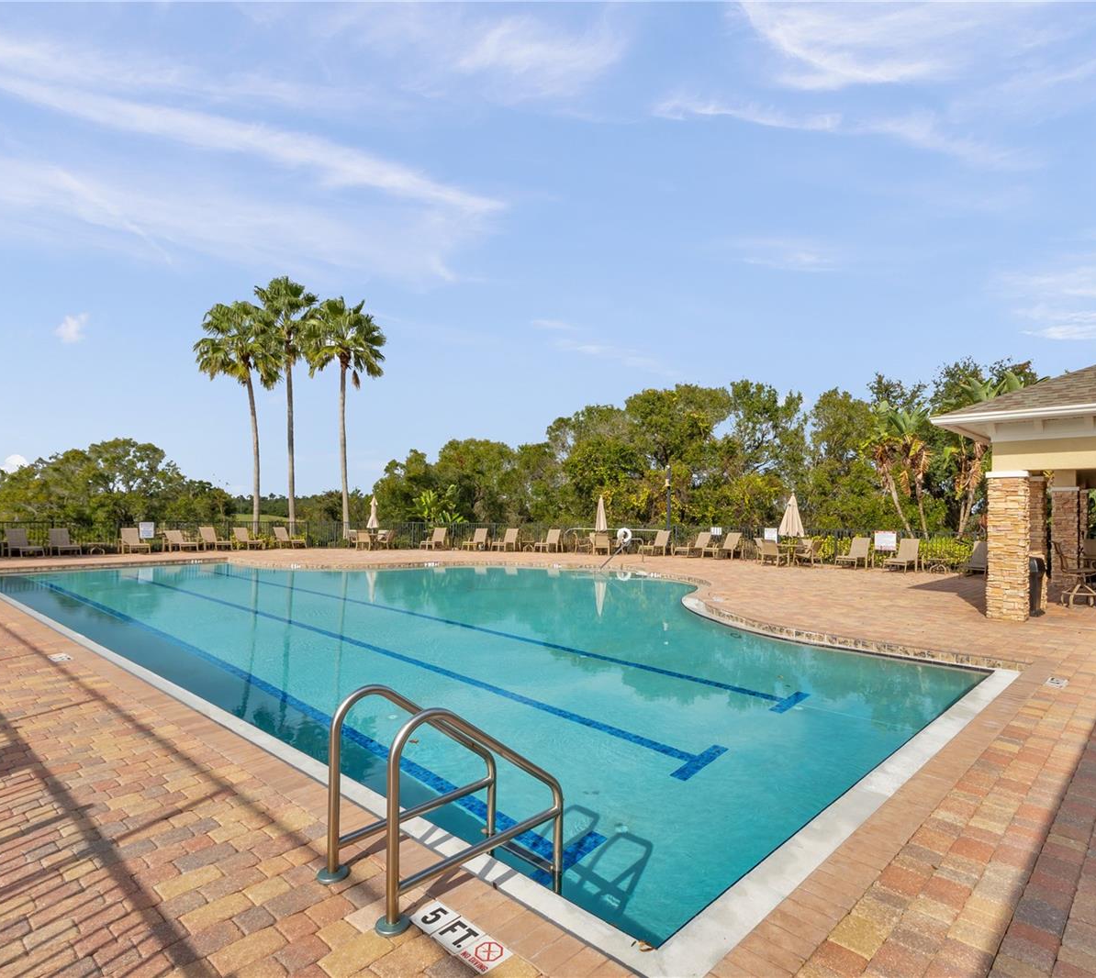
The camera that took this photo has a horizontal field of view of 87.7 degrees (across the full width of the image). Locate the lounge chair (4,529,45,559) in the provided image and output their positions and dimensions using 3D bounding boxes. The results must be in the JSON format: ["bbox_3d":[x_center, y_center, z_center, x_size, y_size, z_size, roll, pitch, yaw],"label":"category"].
[{"bbox_3d":[-18.182,1.882,19.837,1.456,0.941,0.711,-1,-2,27],"label":"lounge chair"}]

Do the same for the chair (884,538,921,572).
[{"bbox_3d":[10.783,2.016,17.340,1.455,0.943,0.711,2,-3,-40],"label":"chair"}]

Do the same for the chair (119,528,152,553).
[{"bbox_3d":[-15.640,1.973,21.642,1.466,0.929,0.711,-1,-3,39],"label":"chair"}]

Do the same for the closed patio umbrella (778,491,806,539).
[{"bbox_3d":[8.066,1.315,18.861,0.800,2.360,0.800,2,-2,-43],"label":"closed patio umbrella"}]

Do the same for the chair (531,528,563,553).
[{"bbox_3d":[0.026,2.179,23.884,0.711,0.921,1.473,-1,-2,25],"label":"chair"}]

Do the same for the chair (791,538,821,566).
[{"bbox_3d":[8.622,2.098,18.909,0.660,0.860,0.620,-1,-2,30],"label":"chair"}]

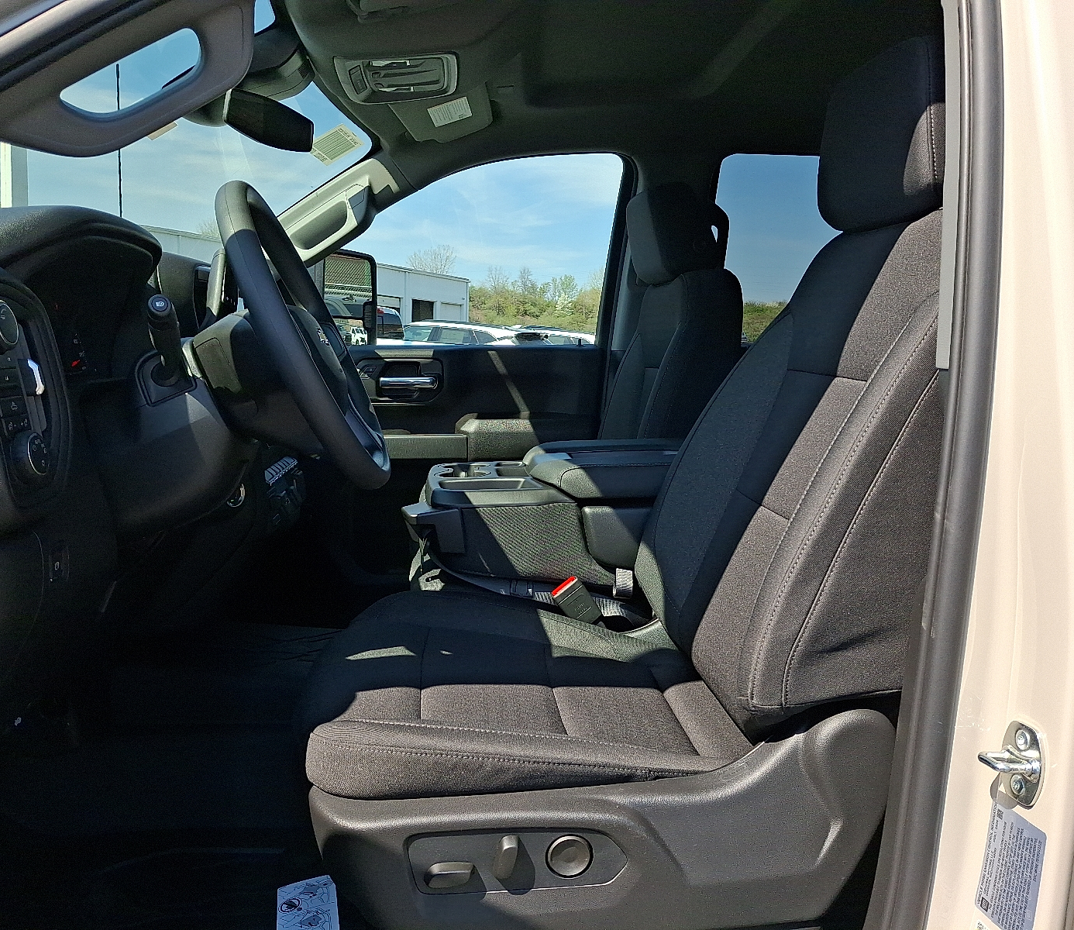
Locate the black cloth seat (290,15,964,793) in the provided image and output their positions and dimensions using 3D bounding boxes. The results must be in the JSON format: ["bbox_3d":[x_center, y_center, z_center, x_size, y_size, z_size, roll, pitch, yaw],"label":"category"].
[{"bbox_3d":[0.118,-0.099,1.101,0.788,0.813,0.540,1,7,-6],"label":"black cloth seat"}]

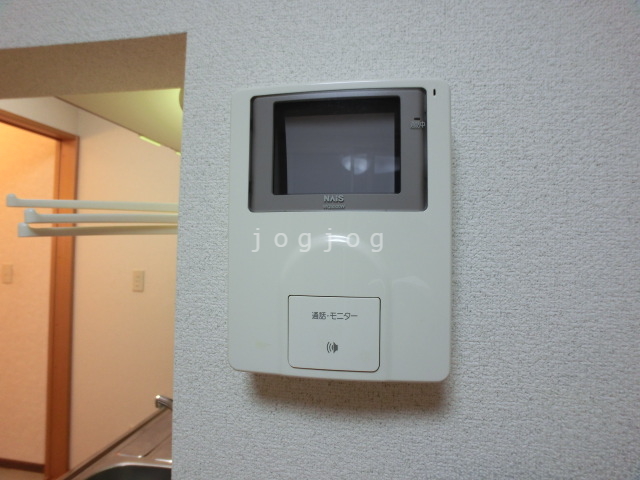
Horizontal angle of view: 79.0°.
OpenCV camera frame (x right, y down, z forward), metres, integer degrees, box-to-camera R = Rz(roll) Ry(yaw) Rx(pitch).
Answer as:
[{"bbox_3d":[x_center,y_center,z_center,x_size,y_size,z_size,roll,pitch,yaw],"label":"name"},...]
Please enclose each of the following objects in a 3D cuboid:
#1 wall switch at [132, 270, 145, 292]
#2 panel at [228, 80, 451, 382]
[{"bbox_3d":[-1.022,0.235,2.190,0.070,0.120,0.012,1,-1,10],"label":"wall switch"},{"bbox_3d":[0.013,-0.007,0.298,0.164,0.218,0.045,0,-1,10],"label":"panel"}]

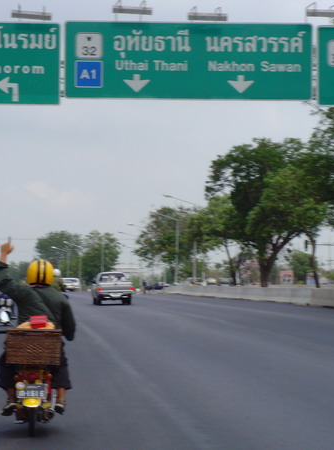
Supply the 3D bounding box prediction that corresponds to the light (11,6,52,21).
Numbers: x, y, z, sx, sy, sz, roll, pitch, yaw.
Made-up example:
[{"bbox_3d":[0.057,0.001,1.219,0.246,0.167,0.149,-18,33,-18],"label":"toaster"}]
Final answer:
[{"bbox_3d":[-4.184,-6.535,51.000,1.230,0.380,0.400,0,-2,-5],"label":"light"}]

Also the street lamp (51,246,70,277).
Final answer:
[{"bbox_3d":[-20.050,8.378,310.000,3.200,8.700,0.400,0,-2,-6],"label":"street lamp"}]

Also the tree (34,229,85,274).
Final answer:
[{"bbox_3d":[-23.829,7.648,365.000,10.700,13.000,10.700,0,-2,-6],"label":"tree"}]

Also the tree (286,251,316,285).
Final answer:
[{"bbox_3d":[16.337,5.405,200.000,3.600,4.600,3.500,0,-2,-5],"label":"tree"}]

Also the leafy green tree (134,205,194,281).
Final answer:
[{"bbox_3d":[-0.404,2.596,190.000,7.000,9.500,7.000,0,-2,-5],"label":"leafy green tree"}]

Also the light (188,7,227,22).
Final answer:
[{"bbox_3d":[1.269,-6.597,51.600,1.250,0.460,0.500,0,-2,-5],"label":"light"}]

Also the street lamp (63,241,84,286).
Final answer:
[{"bbox_3d":[-16.955,7.125,297.000,3.300,8.800,0.400,0,-2,-6],"label":"street lamp"}]

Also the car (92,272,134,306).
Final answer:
[{"bbox_3d":[-2.648,3.066,80.000,1.740,1.560,4.950,0,-2,-6],"label":"car"}]

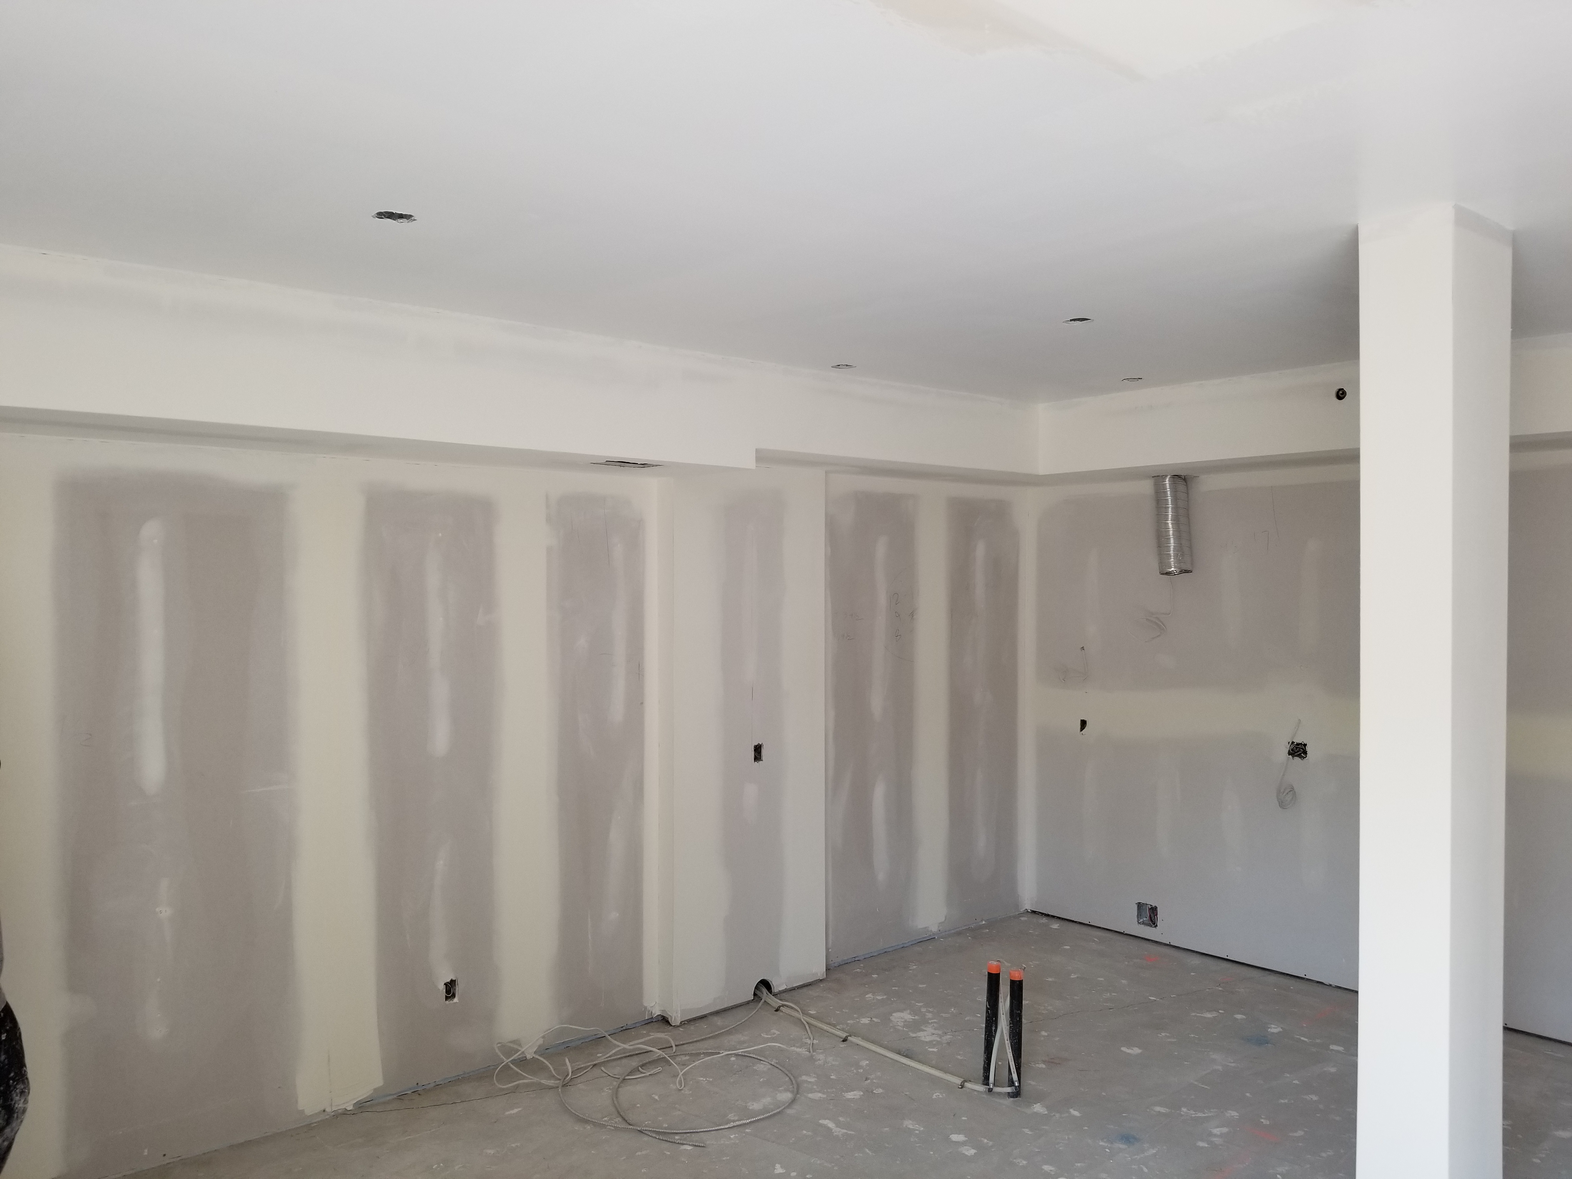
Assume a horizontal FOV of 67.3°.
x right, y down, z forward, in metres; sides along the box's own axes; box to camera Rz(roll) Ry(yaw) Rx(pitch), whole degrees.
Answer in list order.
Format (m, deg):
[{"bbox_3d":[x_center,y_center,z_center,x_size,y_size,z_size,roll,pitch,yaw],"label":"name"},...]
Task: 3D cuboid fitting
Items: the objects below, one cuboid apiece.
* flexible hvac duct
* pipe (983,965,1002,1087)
[{"bbox_3d":[1.908,-0.316,5.800,0.160,0.474,0.160,-3,0,-41],"label":"flexible hvac duct"},{"bbox_3d":[0.770,1.626,4.420,0.051,0.453,0.051,3,0,0],"label":"pipe"}]

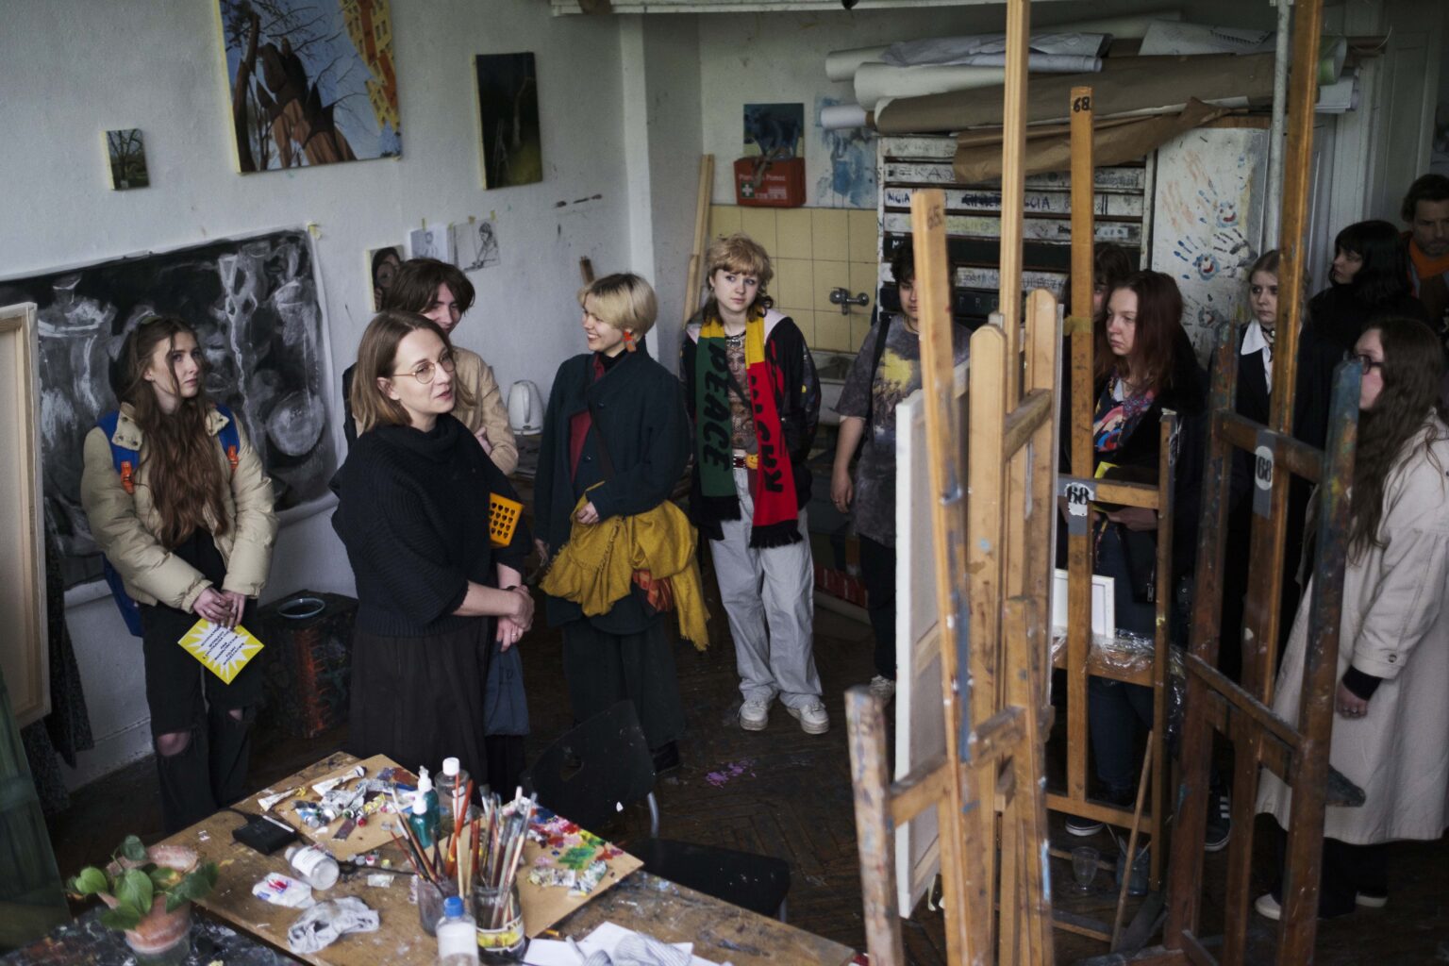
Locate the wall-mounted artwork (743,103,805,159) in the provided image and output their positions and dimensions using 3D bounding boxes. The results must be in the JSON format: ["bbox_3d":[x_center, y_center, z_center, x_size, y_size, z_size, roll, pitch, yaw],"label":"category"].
[{"bbox_3d":[0.192,-1.369,5.491,0.278,0.215,0.020,10,21,33],"label":"wall-mounted artwork"}]

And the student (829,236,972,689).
[{"bbox_3d":[0.628,-0.018,4.962,0.480,1.670,0.330,5,18,21],"label":"student"}]

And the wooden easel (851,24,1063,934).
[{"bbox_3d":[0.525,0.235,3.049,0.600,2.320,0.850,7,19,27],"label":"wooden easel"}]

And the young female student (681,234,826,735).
[{"bbox_3d":[0.117,0.033,4.763,0.480,1.725,0.360,1,17,10],"label":"young female student"}]

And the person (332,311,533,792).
[{"bbox_3d":[-0.759,0.404,3.684,0.390,1.710,0.480,7,19,26],"label":"person"}]

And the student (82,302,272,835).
[{"bbox_3d":[-1.482,0.379,3.911,0.500,1.675,0.400,-13,20,-32],"label":"student"}]

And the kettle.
[{"bbox_3d":[-0.846,-0.314,6.000,0.160,0.235,0.210,-4,17,-8],"label":"kettle"}]

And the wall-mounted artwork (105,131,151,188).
[{"bbox_3d":[-1.937,-1.048,4.563,0.020,0.182,0.125,10,21,33],"label":"wall-mounted artwork"}]

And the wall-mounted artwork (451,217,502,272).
[{"bbox_3d":[-1.040,-1.001,5.929,0.008,0.200,0.260,10,21,33],"label":"wall-mounted artwork"}]

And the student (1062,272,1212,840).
[{"bbox_3d":[1.164,0.238,4.018,0.350,1.700,0.450,-15,21,-36],"label":"student"}]

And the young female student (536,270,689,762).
[{"bbox_3d":[-0.355,0.158,4.537,0.470,1.650,0.360,9,20,32],"label":"young female student"}]

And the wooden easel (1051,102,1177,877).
[{"bbox_3d":[0.909,0.095,3.697,0.540,2.180,0.480,10,21,33],"label":"wooden easel"}]

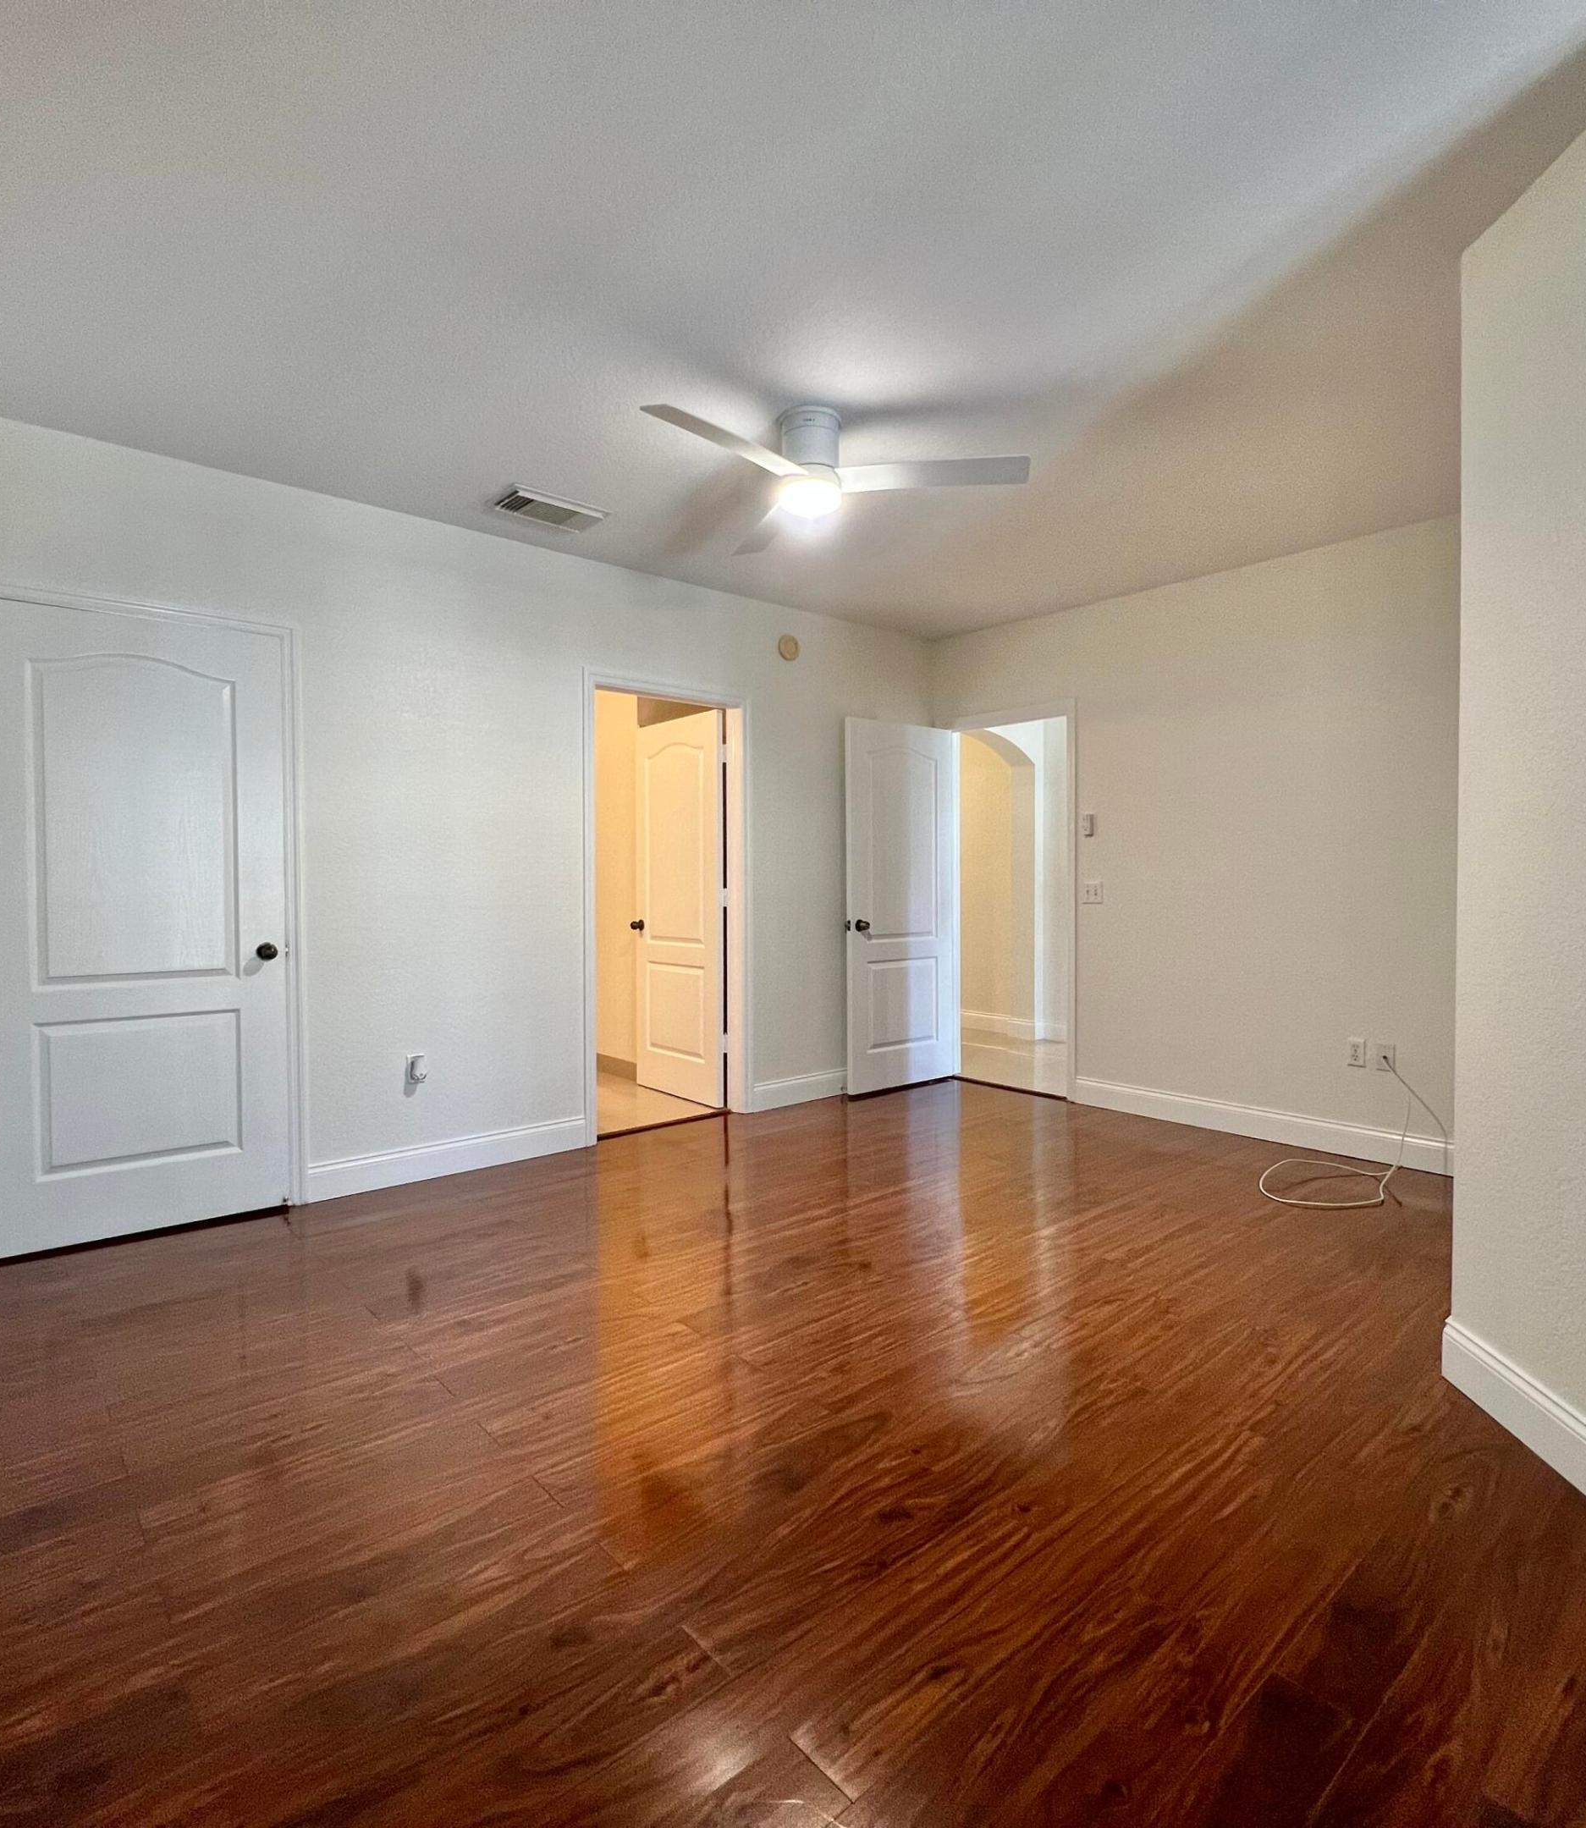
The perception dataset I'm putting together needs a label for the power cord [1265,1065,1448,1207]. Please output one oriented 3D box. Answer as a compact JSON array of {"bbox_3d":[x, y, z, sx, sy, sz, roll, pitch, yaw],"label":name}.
[{"bbox_3d":[2.124,0.820,3.531,0.740,0.430,0.520,-2,3,-41],"label":"power cord"}]

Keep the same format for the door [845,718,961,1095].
[{"bbox_3d":[0.612,-0.040,5.153,0.810,2.030,0.040,-2,2,-36],"label":"door"}]

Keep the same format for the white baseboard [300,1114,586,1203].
[{"bbox_3d":[-1.350,0.973,3.695,1.110,0.140,0.016,-2,3,-39],"label":"white baseboard"}]

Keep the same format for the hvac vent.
[{"bbox_3d":[-0.918,-1.527,3.472,0.380,0.025,0.255,-2,3,-40],"label":"hvac vent"}]

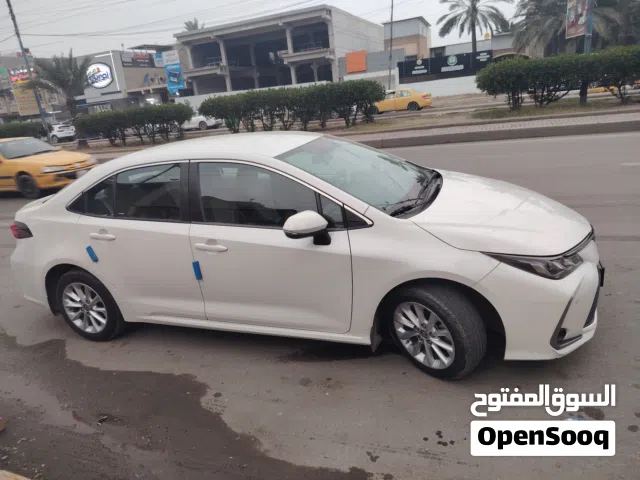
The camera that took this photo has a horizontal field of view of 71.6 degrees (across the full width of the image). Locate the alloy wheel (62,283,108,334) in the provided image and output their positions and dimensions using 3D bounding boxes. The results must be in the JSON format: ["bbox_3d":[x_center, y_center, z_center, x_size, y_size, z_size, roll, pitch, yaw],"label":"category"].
[{"bbox_3d":[-1.865,0.522,3.661,0.440,0.440,0.190,0,20,22],"label":"alloy wheel"}]

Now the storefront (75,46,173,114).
[{"bbox_3d":[-20.820,-18.043,53.713,13.500,8.800,6.500,0,19,21],"label":"storefront"}]

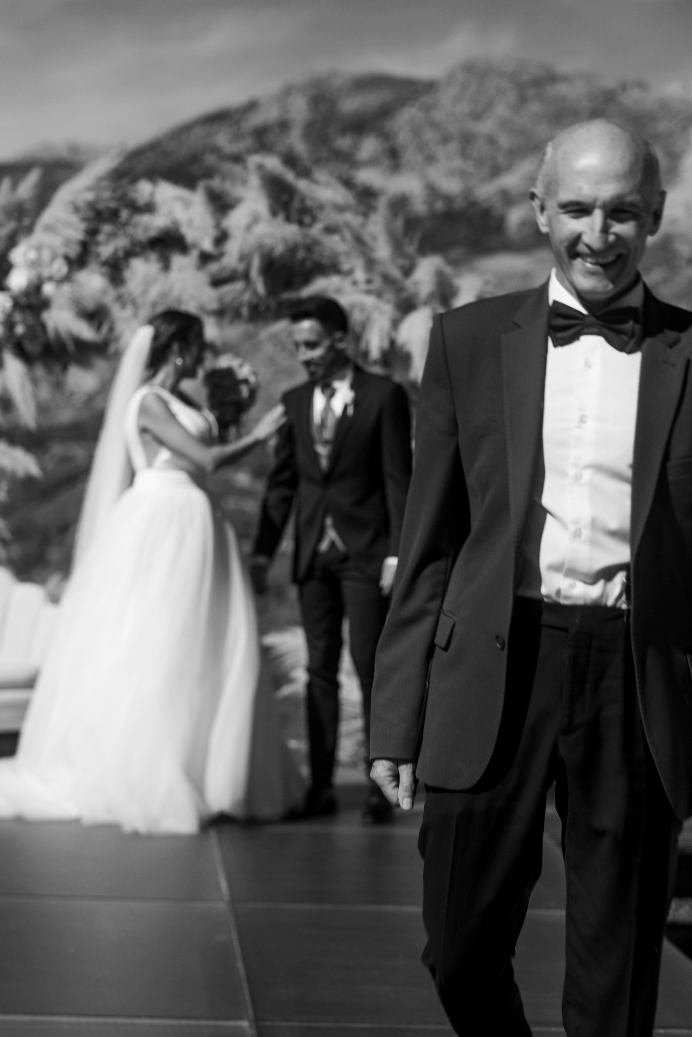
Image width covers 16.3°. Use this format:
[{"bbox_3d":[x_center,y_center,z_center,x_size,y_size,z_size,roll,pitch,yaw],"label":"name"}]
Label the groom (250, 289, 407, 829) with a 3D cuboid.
[{"bbox_3d":[-0.049,0.131,8.150,0.550,1.750,0.360,1,2,26],"label":"groom"}]

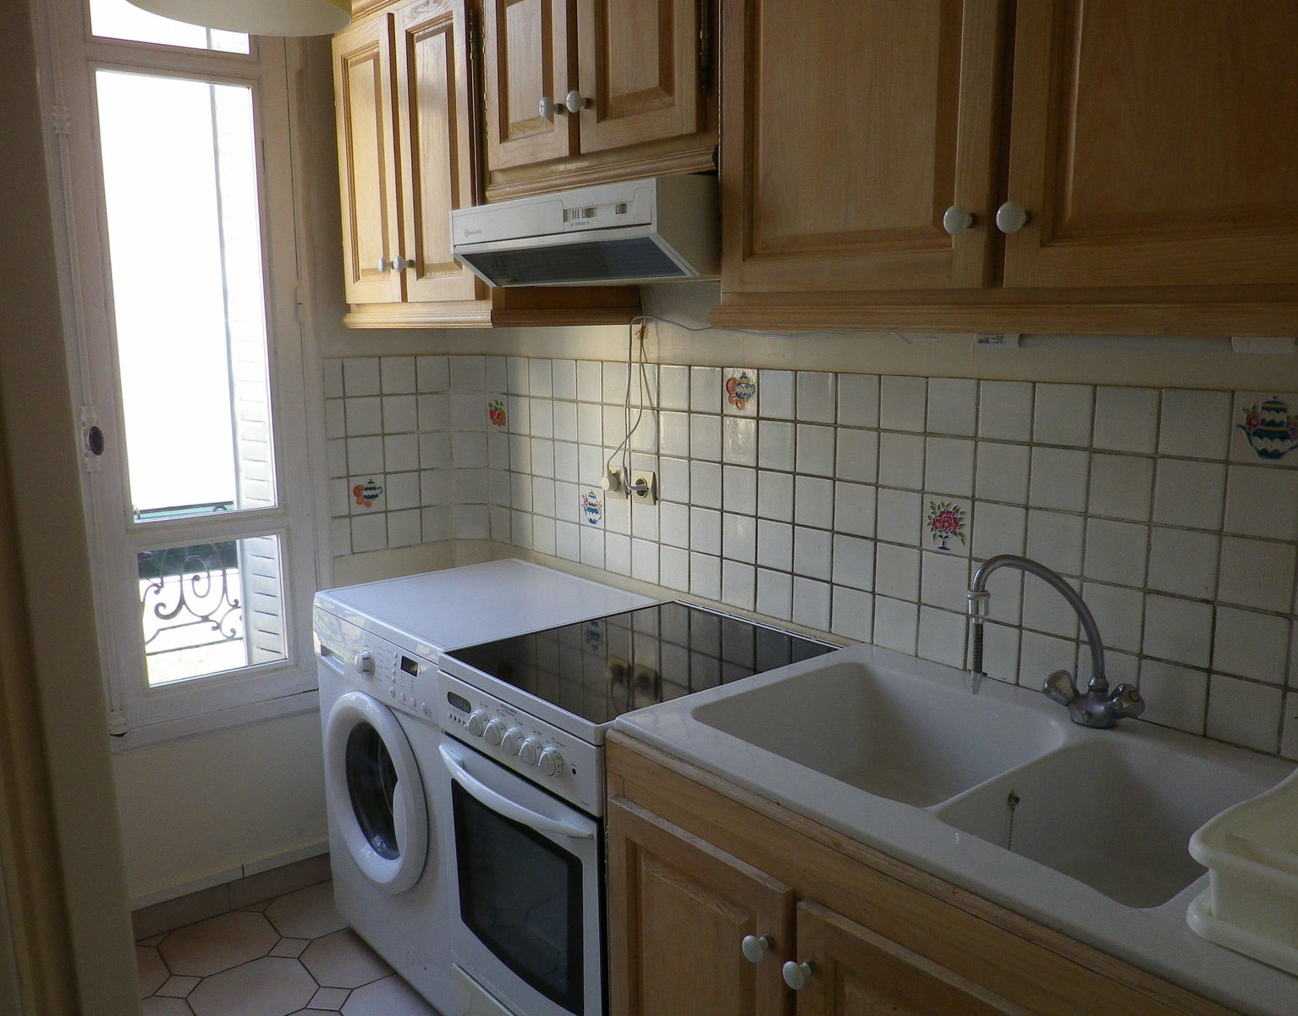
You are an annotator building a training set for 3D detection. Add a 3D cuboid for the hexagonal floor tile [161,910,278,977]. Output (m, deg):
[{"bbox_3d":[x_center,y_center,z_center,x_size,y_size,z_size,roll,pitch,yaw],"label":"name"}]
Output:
[{"bbox_3d":[-1.035,1.052,2.643,0.248,0.010,0.248,-8,13,-36],"label":"hexagonal floor tile"}]

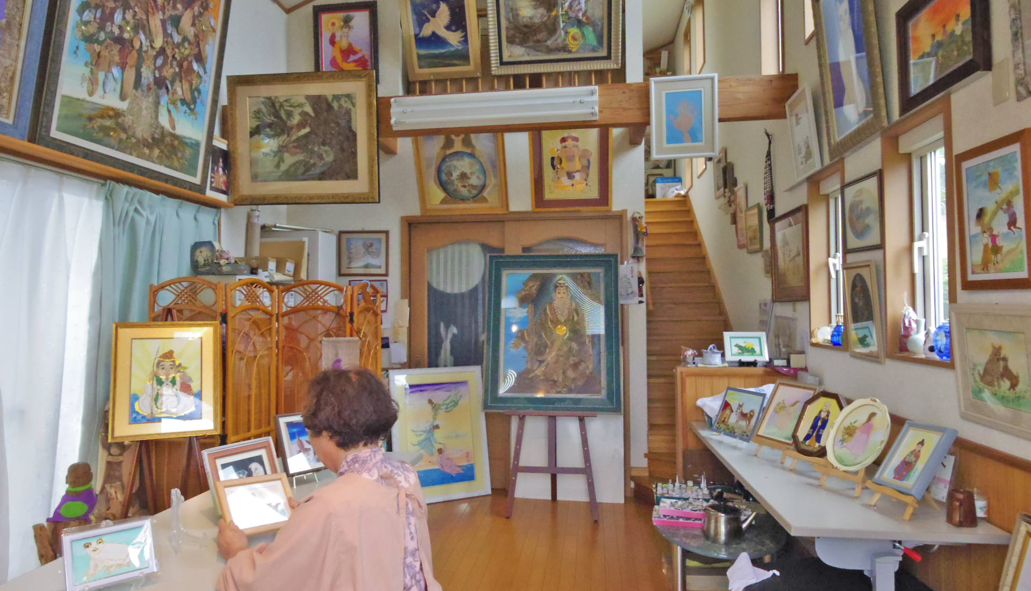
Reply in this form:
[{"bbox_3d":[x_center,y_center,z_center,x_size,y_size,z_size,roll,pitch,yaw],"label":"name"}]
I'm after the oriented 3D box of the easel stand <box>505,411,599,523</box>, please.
[{"bbox_3d":[0.247,0.676,4.175,0.600,1.500,0.460,-1,-2,7],"label":"easel stand"}]

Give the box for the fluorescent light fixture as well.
[{"bbox_3d":[-0.138,-1.107,3.722,1.240,0.190,0.090,-1,-2,7],"label":"fluorescent light fixture"}]

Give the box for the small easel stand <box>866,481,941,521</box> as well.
[{"bbox_3d":[1.210,0.564,1.905,0.170,0.180,0.220,0,-2,-9],"label":"small easel stand"}]

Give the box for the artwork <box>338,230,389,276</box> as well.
[{"bbox_3d":[-1.140,-0.316,4.708,0.389,0.351,0.025,-1,-2,7],"label":"artwork"}]

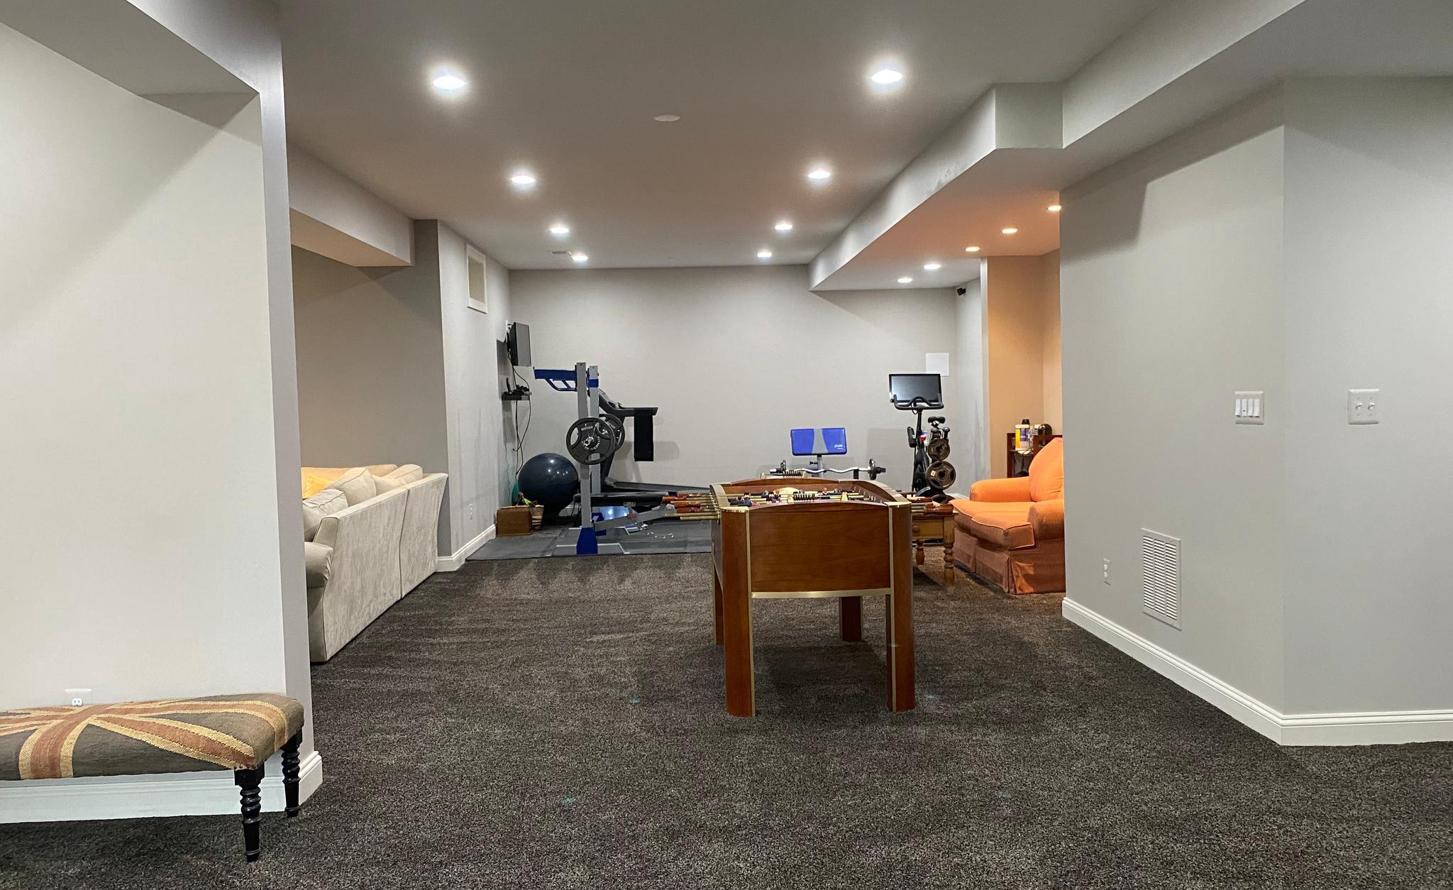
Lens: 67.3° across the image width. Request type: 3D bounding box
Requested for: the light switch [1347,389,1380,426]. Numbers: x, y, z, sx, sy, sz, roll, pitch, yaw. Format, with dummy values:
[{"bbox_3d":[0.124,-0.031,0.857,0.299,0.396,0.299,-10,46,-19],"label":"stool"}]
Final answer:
[{"bbox_3d":[2.339,-0.138,3.997,0.115,0.119,0.014,-2,3,-3],"label":"light switch"}]

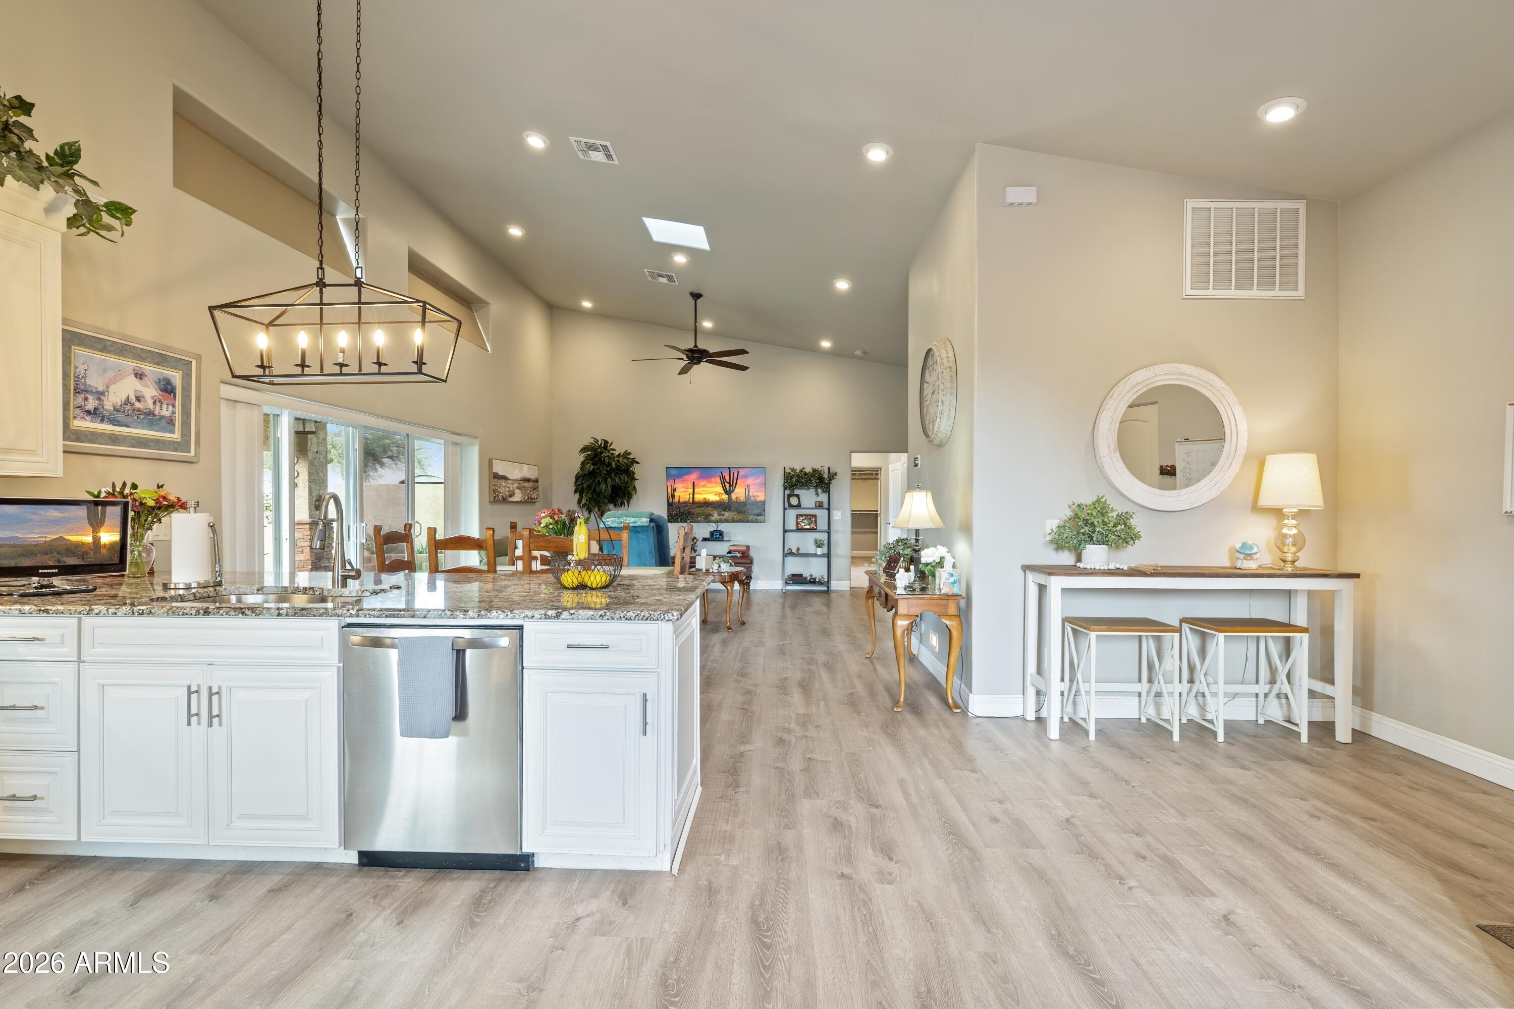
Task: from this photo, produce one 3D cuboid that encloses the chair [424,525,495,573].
[{"bbox_3d":[-2.044,0.715,4.894,0.460,1.100,0.500,0,0,2],"label":"chair"}]

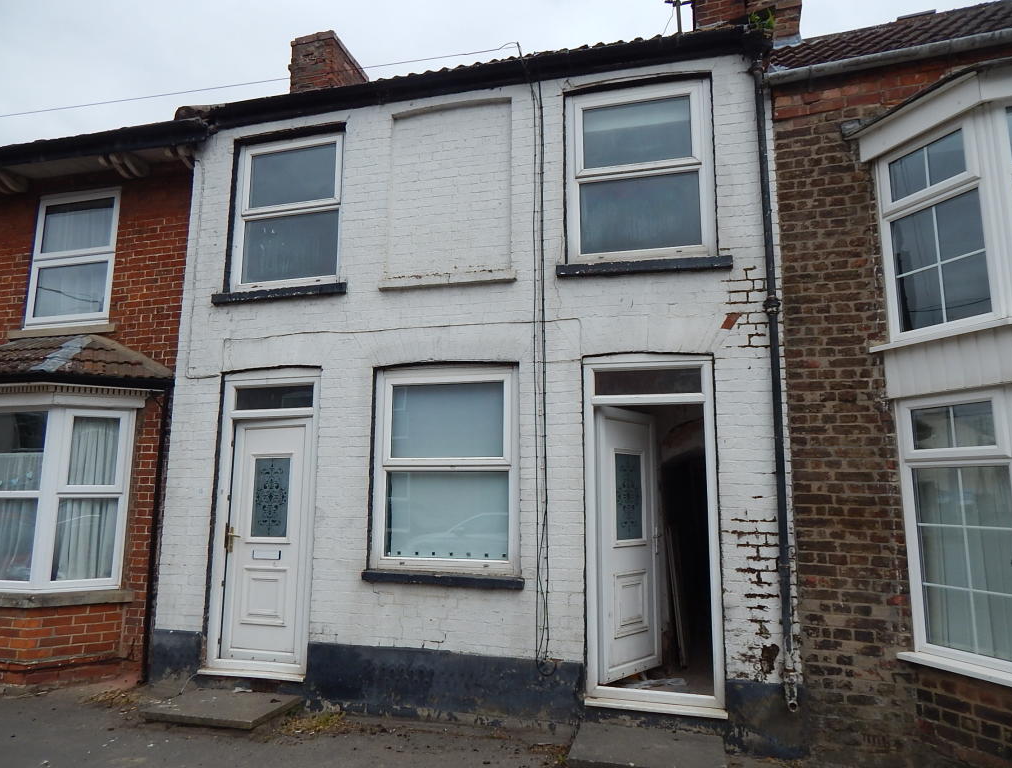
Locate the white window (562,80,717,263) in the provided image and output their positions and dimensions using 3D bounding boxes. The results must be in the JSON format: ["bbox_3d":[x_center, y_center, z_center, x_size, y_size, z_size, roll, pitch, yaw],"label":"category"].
[{"bbox_3d":[0.999,-1.586,4.921,1.110,1.411,0.120,-2,-8,14],"label":"white window"}]

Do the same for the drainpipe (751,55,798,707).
[{"bbox_3d":[1.796,-0.147,4.341,0.100,4.378,0.110,-2,-8,14],"label":"drainpipe"}]

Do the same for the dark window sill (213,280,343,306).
[{"bbox_3d":[-1.870,-0.754,5.453,1.251,0.085,0.150,-2,-8,14],"label":"dark window sill"}]

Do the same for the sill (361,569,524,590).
[{"bbox_3d":[-0.454,1.429,4.776,1.240,0.068,0.140,-2,-8,14],"label":"sill"}]

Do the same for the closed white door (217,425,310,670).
[{"bbox_3d":[-1.909,1.239,5.224,0.728,1.886,0.080,-2,-8,14],"label":"closed white door"}]

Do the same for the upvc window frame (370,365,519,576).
[{"bbox_3d":[-0.460,0.636,4.932,1.187,1.547,0.120,-2,-8,14],"label":"upvc window frame"}]

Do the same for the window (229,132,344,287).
[{"bbox_3d":[-1.868,-1.472,5.633,1.071,1.369,0.120,-2,-8,14],"label":"window"}]

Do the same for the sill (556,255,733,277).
[{"bbox_3d":[0.995,-0.824,4.735,1.231,0.080,0.150,-2,-8,14],"label":"sill"}]

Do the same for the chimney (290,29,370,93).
[{"bbox_3d":[-2.298,-3.933,8.647,0.570,0.820,1.000,-2,-8,14],"label":"chimney"}]

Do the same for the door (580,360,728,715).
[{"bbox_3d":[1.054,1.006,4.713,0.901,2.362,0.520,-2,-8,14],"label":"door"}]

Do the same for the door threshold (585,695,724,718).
[{"bbox_3d":[0.988,2.141,4.317,0.914,0.042,0.120,-2,-8,14],"label":"door threshold"}]

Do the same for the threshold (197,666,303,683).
[{"bbox_3d":[-1.952,2.245,5.050,0.922,0.040,0.120,-2,-8,14],"label":"threshold"}]

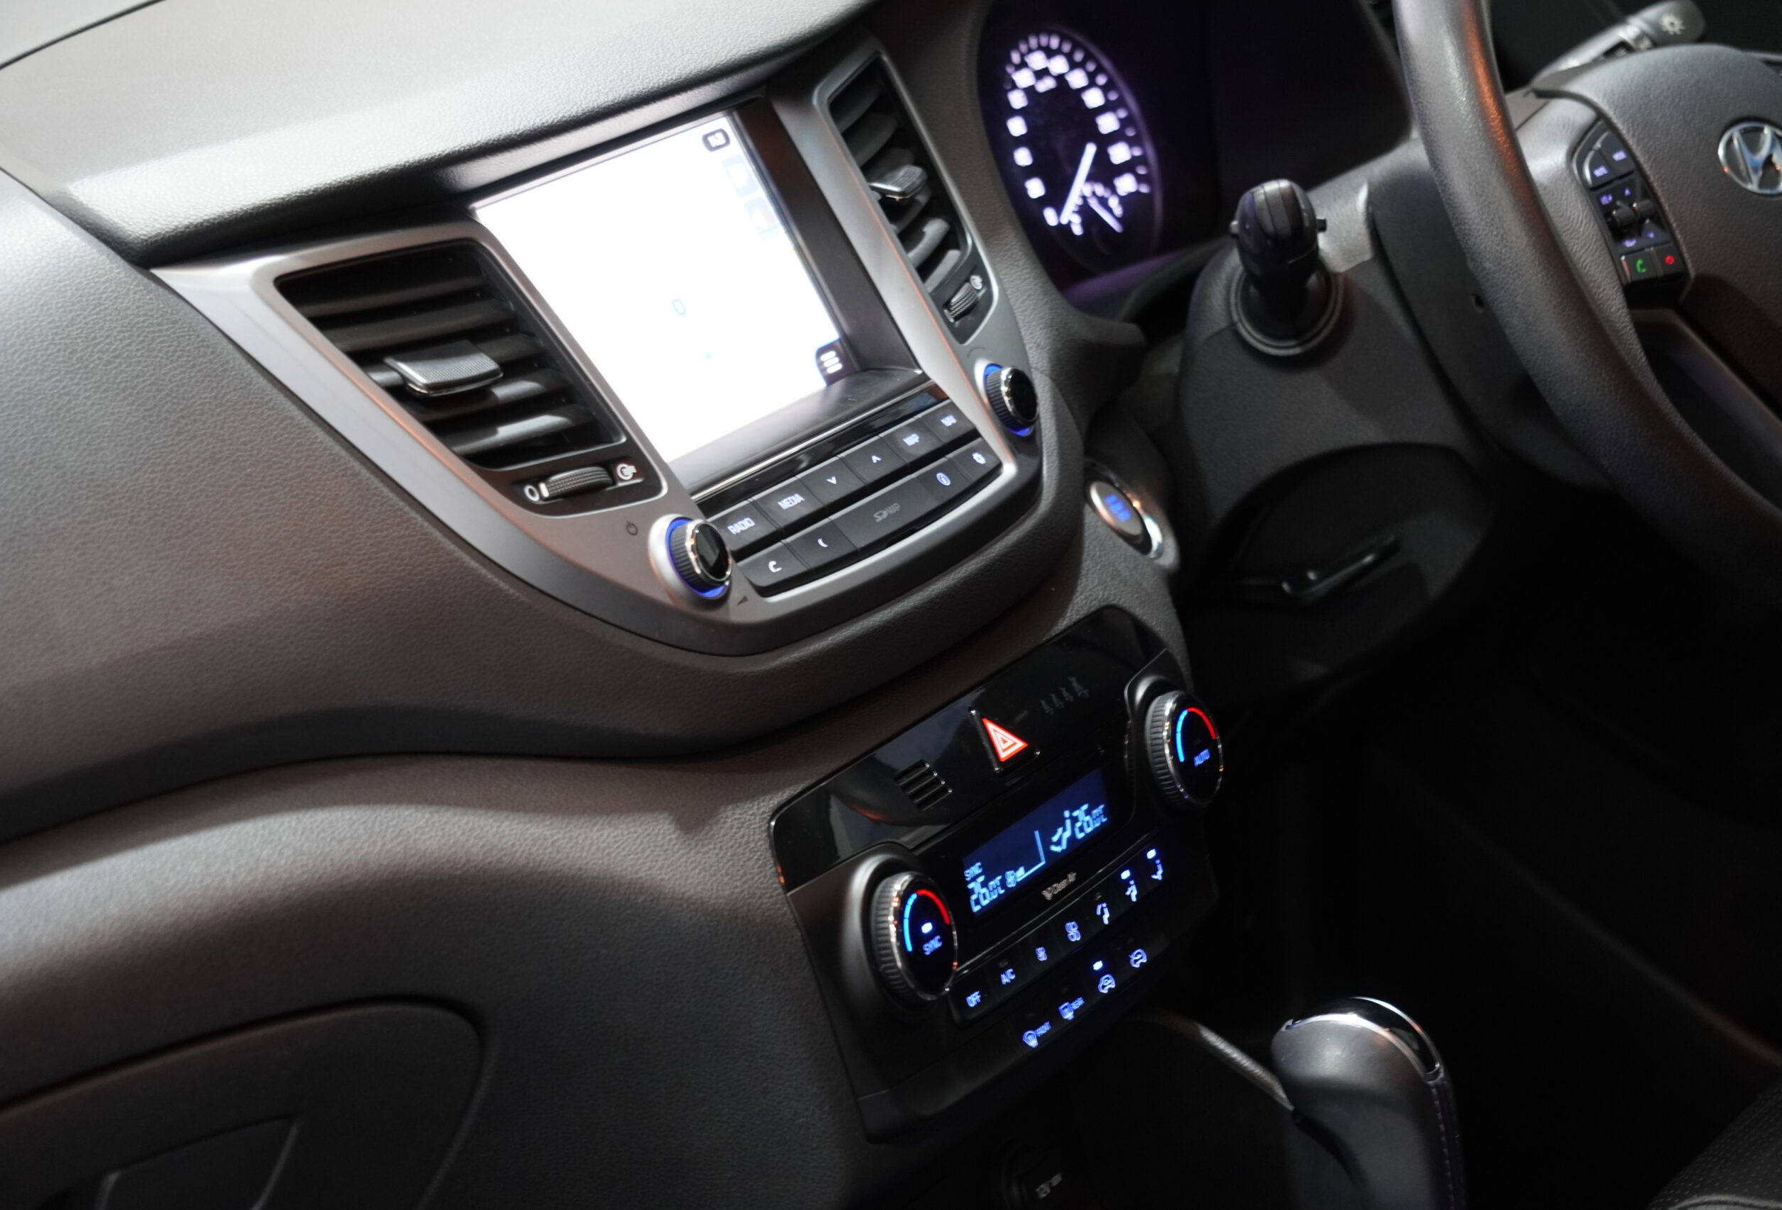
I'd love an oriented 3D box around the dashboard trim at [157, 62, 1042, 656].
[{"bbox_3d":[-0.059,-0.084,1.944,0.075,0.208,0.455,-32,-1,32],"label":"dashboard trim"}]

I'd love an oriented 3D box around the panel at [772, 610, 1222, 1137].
[{"bbox_3d":[0.046,0.091,1.941,0.043,0.127,0.285,-12,9,31],"label":"panel"}]

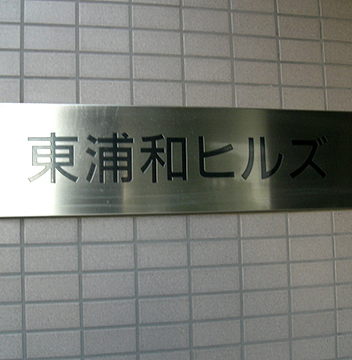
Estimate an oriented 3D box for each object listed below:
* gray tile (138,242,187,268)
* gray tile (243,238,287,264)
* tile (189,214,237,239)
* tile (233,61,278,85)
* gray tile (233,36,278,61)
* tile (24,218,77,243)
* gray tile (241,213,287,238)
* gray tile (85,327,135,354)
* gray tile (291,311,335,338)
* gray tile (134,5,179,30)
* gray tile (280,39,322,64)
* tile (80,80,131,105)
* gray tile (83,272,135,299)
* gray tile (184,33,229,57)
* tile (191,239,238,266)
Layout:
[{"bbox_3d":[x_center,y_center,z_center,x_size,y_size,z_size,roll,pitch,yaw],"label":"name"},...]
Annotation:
[{"bbox_3d":[-0.025,0.138,0.973,0.095,0.045,0.008,0,-5,-13],"label":"gray tile"},{"bbox_3d":[0.172,0.136,1.020,0.095,0.045,0.008,0,-5,-13],"label":"gray tile"},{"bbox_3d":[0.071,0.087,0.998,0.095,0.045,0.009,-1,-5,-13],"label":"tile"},{"bbox_3d":[0.158,-0.213,1.050,0.095,0.045,0.010,-1,-5,-14],"label":"tile"},{"bbox_3d":[0.157,-0.262,1.054,0.095,0.045,0.008,0,-5,-13],"label":"gray tile"},{"bbox_3d":[-0.221,0.089,0.930,0.095,0.045,0.008,0,-5,-13],"label":"tile"},{"bbox_3d":[0.169,0.086,1.024,0.095,0.045,0.009,-1,-5,-13],"label":"gray tile"},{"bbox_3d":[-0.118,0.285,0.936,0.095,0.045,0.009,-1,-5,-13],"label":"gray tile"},{"bbox_3d":[0.266,0.281,1.033,0.095,0.045,0.010,-1,-5,-14],"label":"gray tile"},{"bbox_3d":[-0.038,-0.309,1.008,0.095,0.045,0.009,-1,-5,-13],"label":"gray tile"},{"bbox_3d":[0.252,-0.261,1.072,0.095,0.045,0.009,-1,-5,-13],"label":"gray tile"},{"bbox_3d":[-0.132,-0.162,0.974,0.095,0.045,0.009,-1,-5,-13],"label":"tile"},{"bbox_3d":[-0.123,0.188,0.946,0.095,0.045,0.010,-1,-5,-14],"label":"gray tile"},{"bbox_3d":[0.059,-0.262,1.030,0.095,0.045,0.010,-1,-5,-14],"label":"gray tile"},{"bbox_3d":[0.072,0.137,0.998,0.095,0.045,0.009,-1,-5,-13],"label":"tile"}]

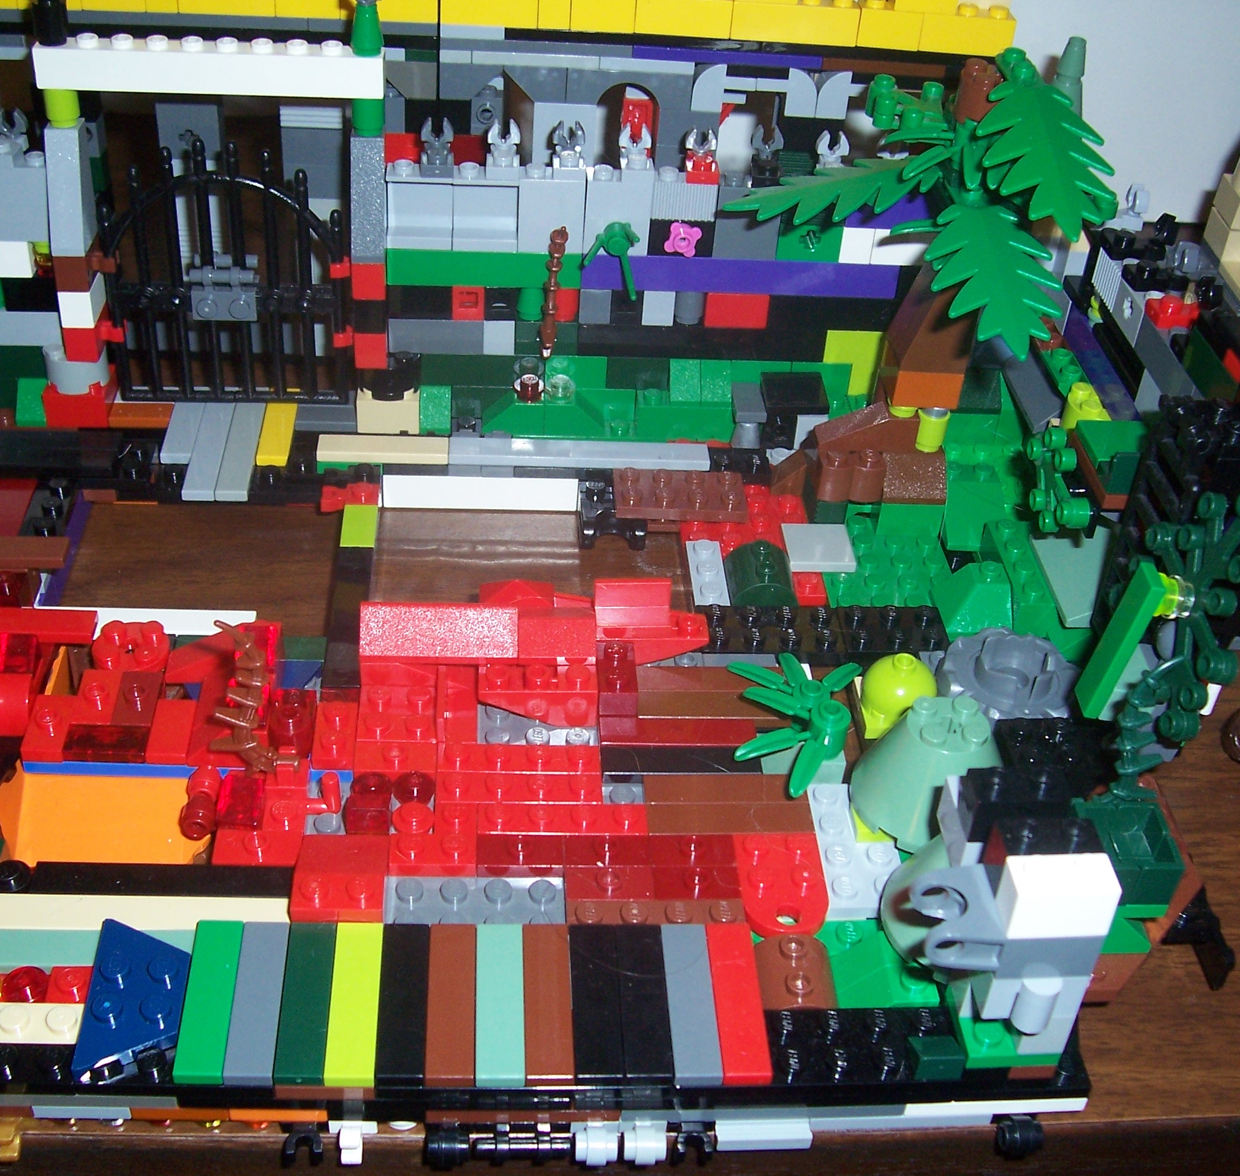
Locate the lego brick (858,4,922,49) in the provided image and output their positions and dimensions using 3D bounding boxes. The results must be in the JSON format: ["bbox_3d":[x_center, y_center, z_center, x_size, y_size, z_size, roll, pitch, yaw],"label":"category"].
[{"bbox_3d":[0.067,-0.143,0.389,0.016,0.011,0.008,2,34,-6],"label":"lego brick"}]

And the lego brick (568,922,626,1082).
[{"bbox_3d":[-0.004,0.069,0.256,0.008,0.003,0.032,1,37,-5],"label":"lego brick"}]

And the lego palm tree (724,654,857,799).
[{"bbox_3d":[0.036,0.026,0.308,0.028,0.015,0.038,1,37,-5],"label":"lego palm tree"}]

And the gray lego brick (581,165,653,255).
[{"bbox_3d":[-0.001,-0.093,0.377,0.016,0.020,0.008,1,35,-5],"label":"gray lego brick"}]

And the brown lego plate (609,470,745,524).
[{"bbox_3d":[0.015,-0.024,0.392,0.032,0.005,0.016,1,36,-5],"label":"brown lego plate"}]

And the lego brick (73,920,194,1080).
[{"bbox_3d":[-0.080,0.068,0.256,0.016,0.005,0.032,1,37,-5],"label":"lego brick"}]

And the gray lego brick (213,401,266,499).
[{"bbox_3d":[-0.095,-0.036,0.388,0.008,0.003,0.048,0,37,-6],"label":"gray lego brick"}]

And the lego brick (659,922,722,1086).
[{"bbox_3d":[0.012,0.070,0.258,0.008,0.003,0.032,1,37,-5],"label":"lego brick"}]

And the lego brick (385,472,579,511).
[{"bbox_3d":[-0.035,-0.026,0.386,0.048,0.010,0.008,1,35,-5],"label":"lego brick"}]

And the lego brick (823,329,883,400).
[{"bbox_3d":[0.061,-0.061,0.406,0.016,0.019,0.008,1,37,-5],"label":"lego brick"}]

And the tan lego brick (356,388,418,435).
[{"bbox_3d":[-0.059,-0.048,0.398,0.016,0.010,0.016,1,37,-5],"label":"tan lego brick"}]

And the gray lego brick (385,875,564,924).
[{"bbox_3d":[-0.026,0.060,0.278,0.032,0.005,0.016,1,37,-5],"label":"gray lego brick"}]

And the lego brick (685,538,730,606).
[{"bbox_3d":[0.021,-0.003,0.373,0.008,0.005,0.024,1,36,-5],"label":"lego brick"}]

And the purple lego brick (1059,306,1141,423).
[{"bbox_3d":[0.118,-0.049,0.364,0.008,0.010,0.064,2,37,-4],"label":"purple lego brick"}]

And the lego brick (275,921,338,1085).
[{"bbox_3d":[-0.052,0.069,0.255,0.008,0.003,0.032,1,36,-5],"label":"lego brick"}]

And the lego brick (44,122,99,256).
[{"bbox_3d":[-0.129,-0.095,0.362,0.008,0.031,0.015,3,36,-7],"label":"lego brick"}]

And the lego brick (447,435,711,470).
[{"bbox_3d":[-0.010,-0.033,0.382,0.064,0.003,0.008,1,37,-5],"label":"lego brick"}]

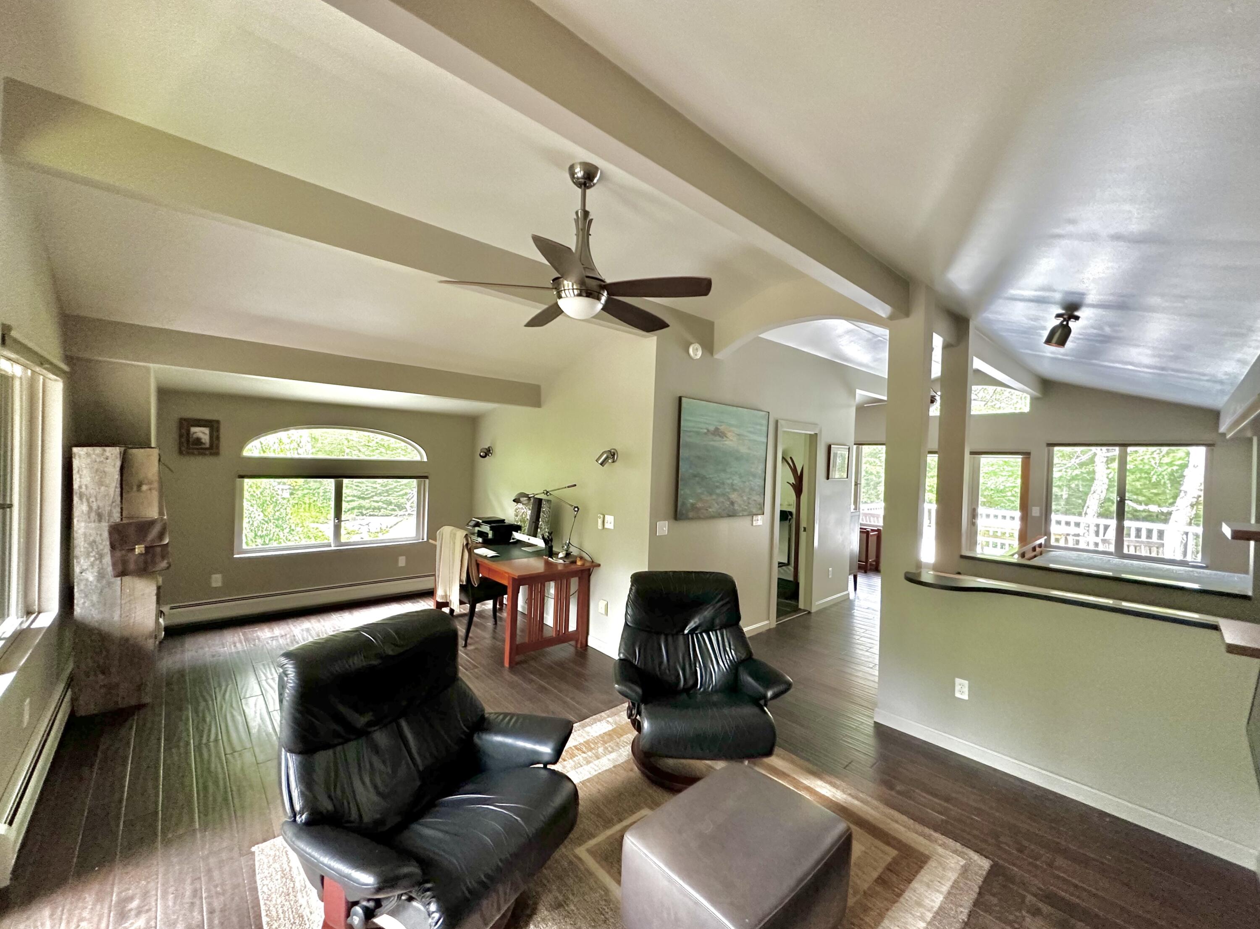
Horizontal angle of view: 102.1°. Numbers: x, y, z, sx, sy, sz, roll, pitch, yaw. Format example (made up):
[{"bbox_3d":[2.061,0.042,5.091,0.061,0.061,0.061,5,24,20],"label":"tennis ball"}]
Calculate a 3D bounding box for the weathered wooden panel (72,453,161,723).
[{"bbox_3d":[-3.173,0.695,3.138,0.370,1.600,0.130,2,0,-42],"label":"weathered wooden panel"}]

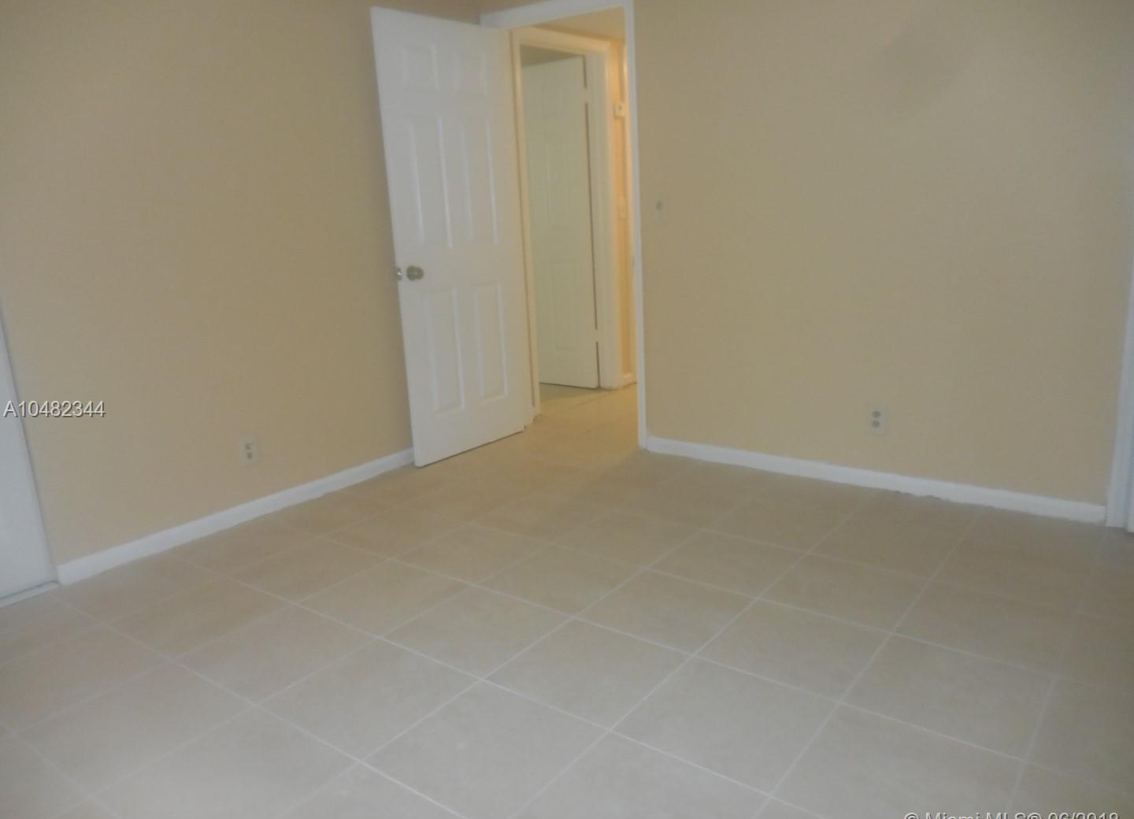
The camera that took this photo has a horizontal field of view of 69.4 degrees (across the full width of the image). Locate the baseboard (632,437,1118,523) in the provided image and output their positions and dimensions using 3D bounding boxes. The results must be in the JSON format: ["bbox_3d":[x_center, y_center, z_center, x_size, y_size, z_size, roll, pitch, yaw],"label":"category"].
[{"bbox_3d":[1.177,0.275,3.537,1.933,0.075,0.015,8,17,37],"label":"baseboard"}]

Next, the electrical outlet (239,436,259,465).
[{"bbox_3d":[-1.313,0.173,3.392,0.010,0.114,0.070,7,17,36],"label":"electrical outlet"}]

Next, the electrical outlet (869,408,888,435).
[{"bbox_3d":[1.286,0.051,3.392,0.070,0.114,0.010,8,17,37],"label":"electrical outlet"}]

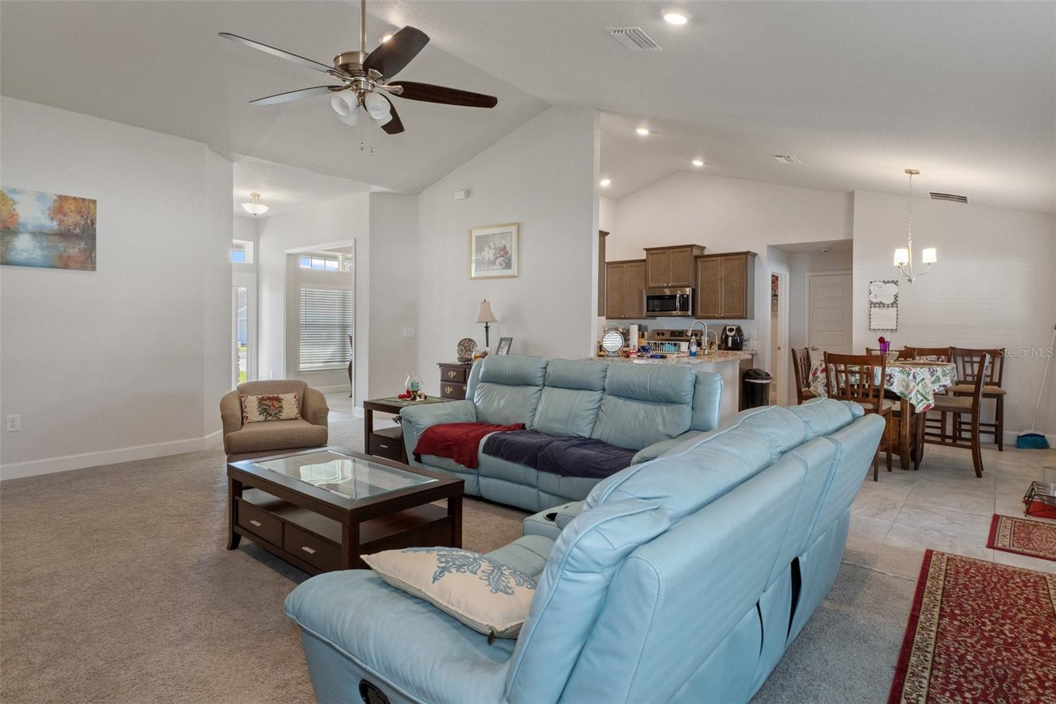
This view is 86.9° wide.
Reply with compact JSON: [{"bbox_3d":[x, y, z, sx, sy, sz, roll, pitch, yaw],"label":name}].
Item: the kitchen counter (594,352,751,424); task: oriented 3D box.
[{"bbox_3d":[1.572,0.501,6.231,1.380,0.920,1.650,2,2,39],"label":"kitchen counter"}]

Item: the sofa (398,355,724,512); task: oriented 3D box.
[{"bbox_3d":[0.154,0.552,4.117,2.220,1.000,0.990,2,2,39],"label":"sofa"}]

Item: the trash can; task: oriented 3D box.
[{"bbox_3d":[2.552,0.591,6.169,0.300,0.760,0.380,2,2,39],"label":"trash can"}]

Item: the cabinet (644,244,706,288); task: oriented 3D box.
[{"bbox_3d":[2.300,-1.296,8.710,0.810,0.625,0.460,2,3,40],"label":"cabinet"}]

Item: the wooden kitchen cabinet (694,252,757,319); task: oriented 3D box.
[{"bbox_3d":[2.932,-0.961,8.277,0.780,0.945,0.370,2,3,40],"label":"wooden kitchen cabinet"}]

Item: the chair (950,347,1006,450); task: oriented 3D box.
[{"bbox_3d":[4.874,0.471,6.049,0.460,1.050,0.530,2,2,39],"label":"chair"}]

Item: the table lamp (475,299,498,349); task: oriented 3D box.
[{"bbox_3d":[-0.471,-0.216,6.229,0.260,0.740,0.260,1,2,0],"label":"table lamp"}]

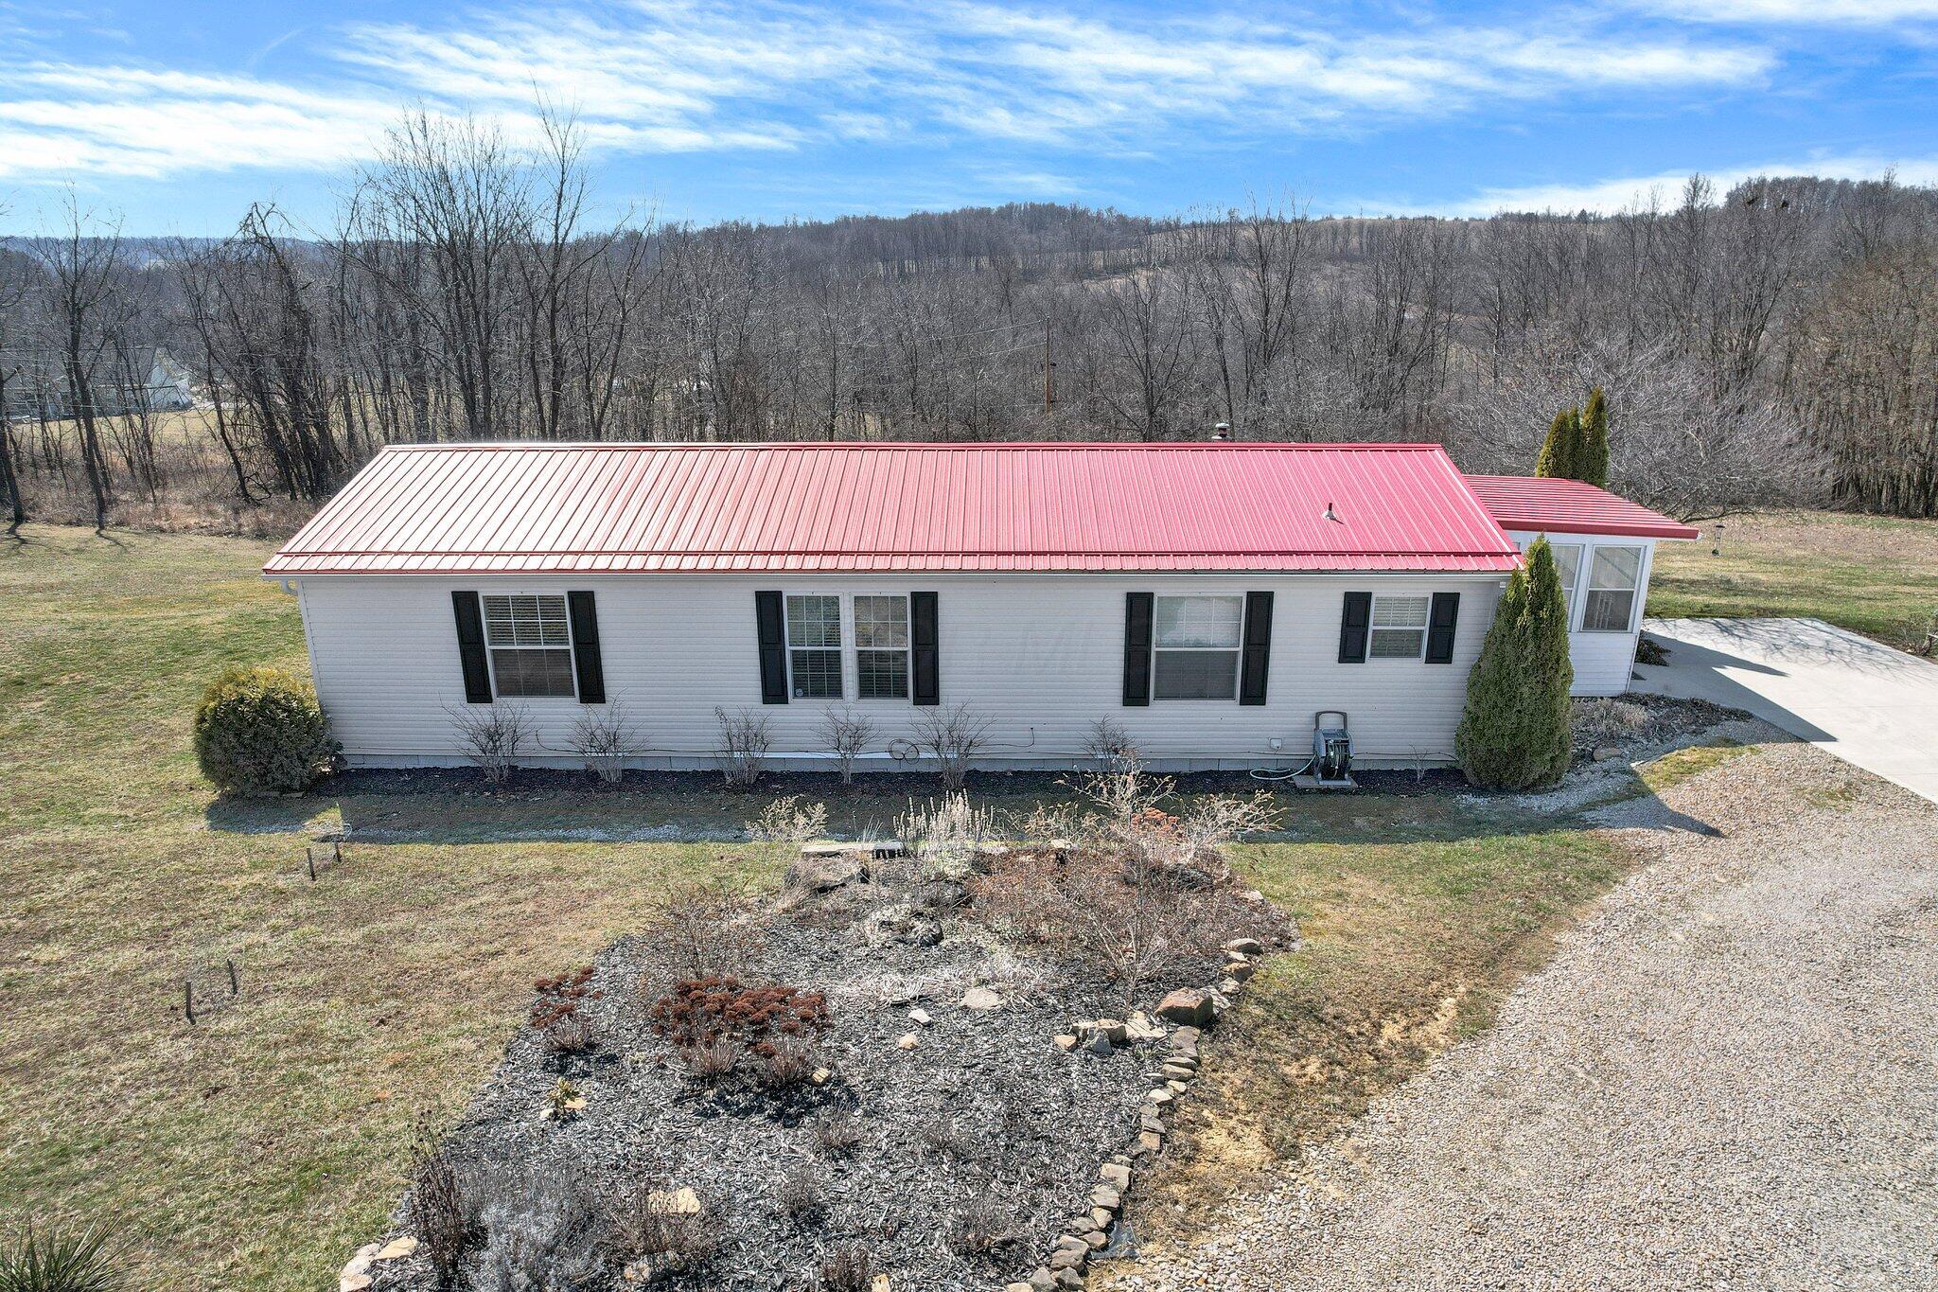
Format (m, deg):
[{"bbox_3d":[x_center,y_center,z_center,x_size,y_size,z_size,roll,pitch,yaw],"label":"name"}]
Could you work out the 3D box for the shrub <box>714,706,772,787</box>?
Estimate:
[{"bbox_3d":[-3.055,1.349,16.031,0.805,1.130,0.780,0,18,2],"label":"shrub"}]

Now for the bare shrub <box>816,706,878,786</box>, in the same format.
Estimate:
[{"bbox_3d":[-1.648,1.347,16.007,0.863,1.128,0.800,0,18,2],"label":"bare shrub"}]

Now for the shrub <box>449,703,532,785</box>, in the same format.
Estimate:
[{"bbox_3d":[-6.529,1.325,16.153,1.152,1.152,0.950,0,18,2],"label":"shrub"}]

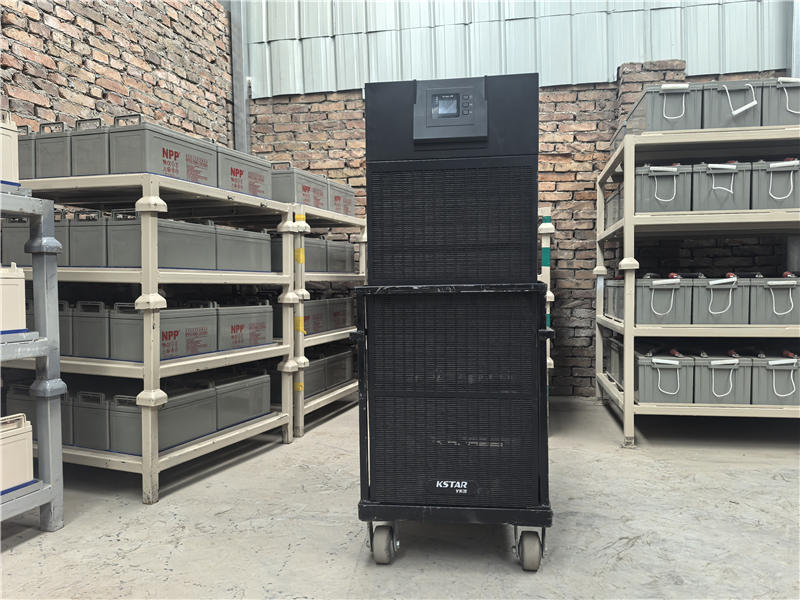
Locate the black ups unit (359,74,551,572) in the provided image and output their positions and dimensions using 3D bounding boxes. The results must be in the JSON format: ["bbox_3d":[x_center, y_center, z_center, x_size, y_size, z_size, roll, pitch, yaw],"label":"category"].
[{"bbox_3d":[0.179,0.064,1.907,0.478,1.228,0.750,0,1,7],"label":"black ups unit"}]

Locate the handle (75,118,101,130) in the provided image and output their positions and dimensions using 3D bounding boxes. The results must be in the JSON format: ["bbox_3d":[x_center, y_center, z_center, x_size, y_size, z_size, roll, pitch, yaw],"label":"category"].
[{"bbox_3d":[-1.088,-0.611,2.187,0.116,0.041,0.020,0,1,20],"label":"handle"}]

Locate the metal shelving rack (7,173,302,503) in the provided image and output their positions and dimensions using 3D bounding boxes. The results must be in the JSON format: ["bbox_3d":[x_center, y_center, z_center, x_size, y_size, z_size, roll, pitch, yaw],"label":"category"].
[{"bbox_3d":[-1.025,0.119,2.627,0.786,1.103,0.957,0,1,20],"label":"metal shelving rack"}]

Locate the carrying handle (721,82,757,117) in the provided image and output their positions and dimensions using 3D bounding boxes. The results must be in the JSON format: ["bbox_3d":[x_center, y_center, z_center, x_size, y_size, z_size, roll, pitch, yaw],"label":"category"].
[{"bbox_3d":[1.486,-0.873,2.724,0.141,0.140,0.030,0,1,12],"label":"carrying handle"}]

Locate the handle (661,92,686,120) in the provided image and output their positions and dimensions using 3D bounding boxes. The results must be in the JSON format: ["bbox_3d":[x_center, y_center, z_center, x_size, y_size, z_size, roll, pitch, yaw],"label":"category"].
[{"bbox_3d":[1.220,-0.870,2.779,0.109,0.135,0.030,0,1,12],"label":"handle"}]

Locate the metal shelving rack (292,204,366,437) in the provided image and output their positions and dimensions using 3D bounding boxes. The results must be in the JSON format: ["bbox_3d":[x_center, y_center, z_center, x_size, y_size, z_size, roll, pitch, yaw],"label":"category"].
[{"bbox_3d":[-0.691,0.103,3.543,0.786,1.103,0.928,0,1,20],"label":"metal shelving rack"}]

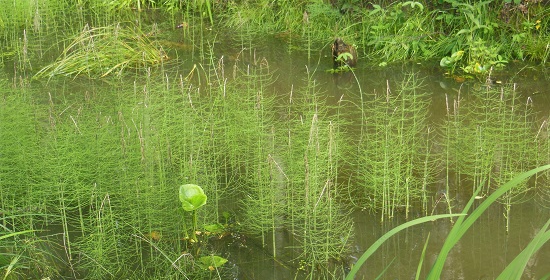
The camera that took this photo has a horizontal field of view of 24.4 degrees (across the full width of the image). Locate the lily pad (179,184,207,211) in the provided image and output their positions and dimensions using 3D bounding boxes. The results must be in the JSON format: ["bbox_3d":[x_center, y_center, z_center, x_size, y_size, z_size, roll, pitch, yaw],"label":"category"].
[{"bbox_3d":[-0.338,0.235,5.200,0.115,0.090,0.090,0,17,0],"label":"lily pad"}]

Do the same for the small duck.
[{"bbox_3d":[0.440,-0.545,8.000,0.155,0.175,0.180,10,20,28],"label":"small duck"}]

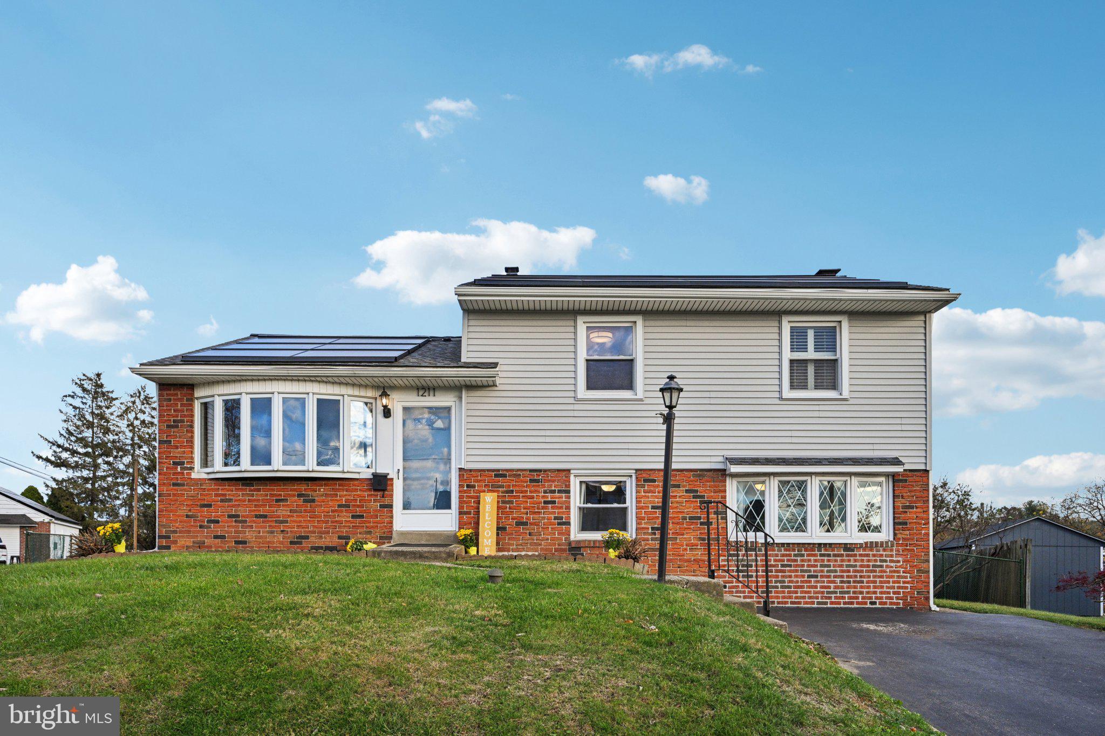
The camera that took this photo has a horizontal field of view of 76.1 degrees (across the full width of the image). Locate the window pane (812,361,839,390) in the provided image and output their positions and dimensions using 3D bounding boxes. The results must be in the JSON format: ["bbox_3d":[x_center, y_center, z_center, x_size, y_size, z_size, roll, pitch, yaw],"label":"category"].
[{"bbox_3d":[4.250,0.121,10.980,0.390,0.460,0.040,0,-1,0],"label":"window pane"}]

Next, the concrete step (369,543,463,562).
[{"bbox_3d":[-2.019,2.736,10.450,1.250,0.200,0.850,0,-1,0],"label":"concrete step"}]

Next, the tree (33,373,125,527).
[{"bbox_3d":[-26.161,4.628,39.000,5.100,9.000,5.100,0,-1,0],"label":"tree"}]

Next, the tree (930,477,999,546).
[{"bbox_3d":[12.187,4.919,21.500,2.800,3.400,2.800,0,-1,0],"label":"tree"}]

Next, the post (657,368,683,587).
[{"bbox_3d":[1.322,1.273,8.100,0.280,2.400,0.280,2,0,0],"label":"post"}]

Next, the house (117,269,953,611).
[{"bbox_3d":[-0.080,0.850,14.300,12.200,5.900,8.100,0,-1,0],"label":"house"}]

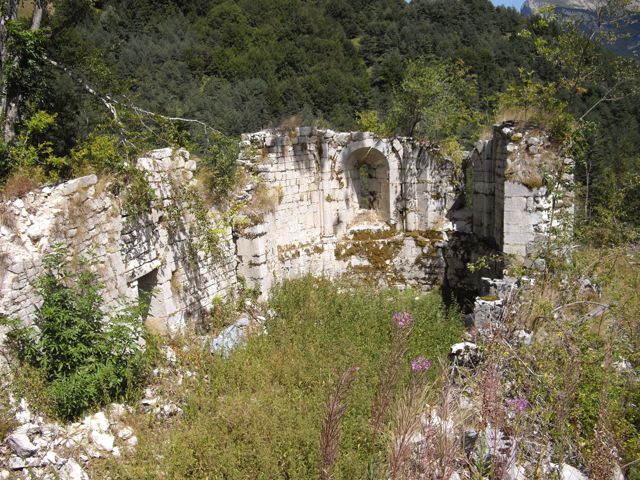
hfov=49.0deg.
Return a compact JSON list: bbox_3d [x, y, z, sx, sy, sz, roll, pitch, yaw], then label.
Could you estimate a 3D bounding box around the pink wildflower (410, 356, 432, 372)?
[{"bbox_3d":[0.376,0.461,2.600,0.078,0.052,0.074,-2,12,0],"label":"pink wildflower"}]

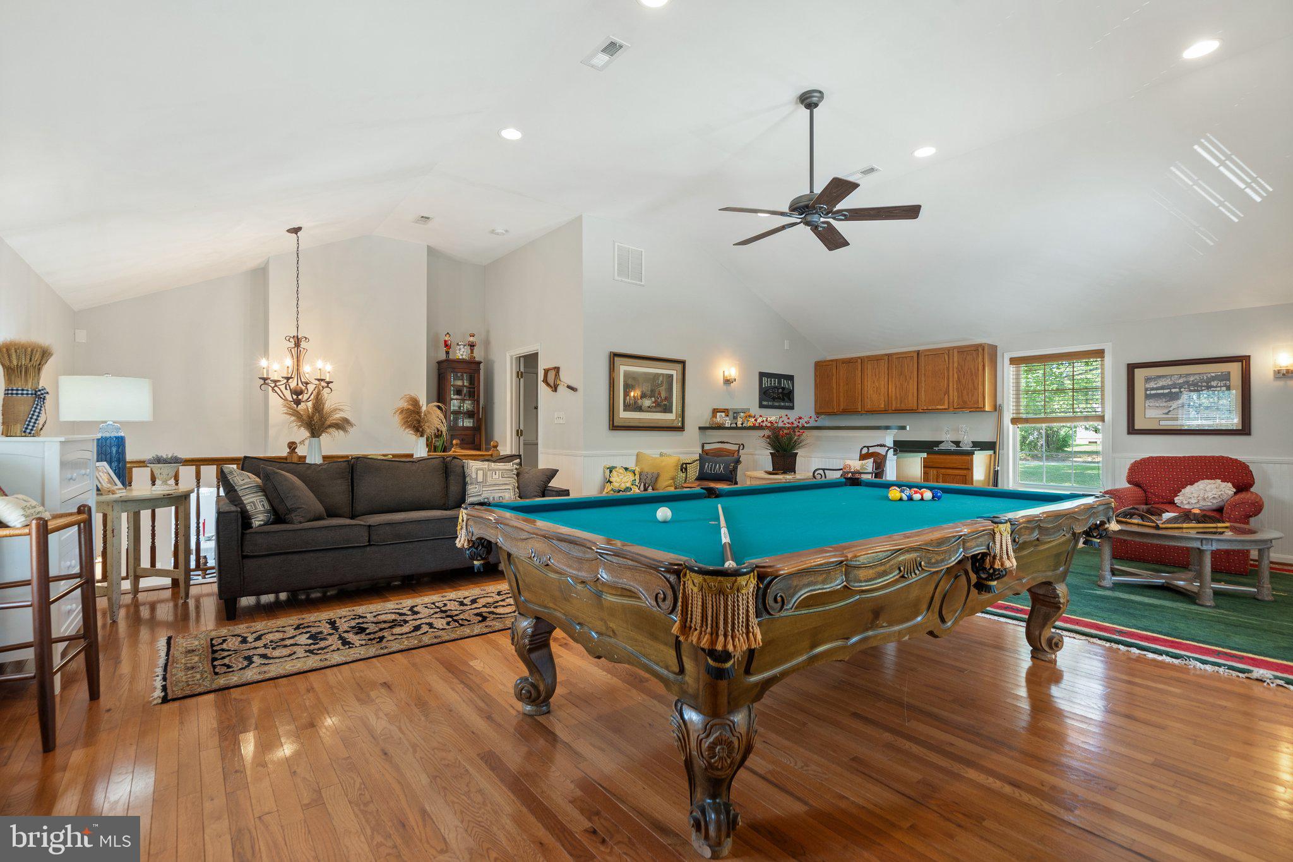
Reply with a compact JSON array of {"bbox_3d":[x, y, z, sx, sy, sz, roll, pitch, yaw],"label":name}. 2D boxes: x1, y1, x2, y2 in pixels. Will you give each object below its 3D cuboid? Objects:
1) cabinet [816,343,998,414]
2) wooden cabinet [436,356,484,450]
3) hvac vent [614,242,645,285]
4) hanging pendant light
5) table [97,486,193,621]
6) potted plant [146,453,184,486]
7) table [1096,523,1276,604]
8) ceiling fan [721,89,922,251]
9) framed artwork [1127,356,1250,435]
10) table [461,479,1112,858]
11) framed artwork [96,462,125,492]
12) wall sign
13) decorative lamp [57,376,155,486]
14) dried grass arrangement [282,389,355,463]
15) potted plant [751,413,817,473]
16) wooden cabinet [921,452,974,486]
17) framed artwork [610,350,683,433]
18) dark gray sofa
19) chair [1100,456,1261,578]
[{"bbox_3d":[3.210,-0.599,7.376,0.320,0.762,2.220,0,0,-39],"label":"cabinet"},{"bbox_3d":[-2.350,0.126,7.236,0.480,2.000,0.340,0,0,-39],"label":"wooden cabinet"},{"bbox_3d":[-0.172,-1.770,6.098,0.400,0.400,0.025,0,0,-39],"label":"hvac vent"},{"bbox_3d":[-3.125,-1.022,5.141,0.600,1.600,0.600,0,0,-39],"label":"hanging pendant light"},{"bbox_3d":[-3.306,0.757,3.645,0.680,0.735,0.680,0,0,-39],"label":"table"},{"bbox_3d":[-3.150,0.272,3.760,0.190,0.235,0.190,0,0,-39],"label":"potted plant"},{"bbox_3d":[3.770,0.900,4.105,1.034,0.450,1.034,0,0,-39],"label":"table"},{"bbox_3d":[1.103,-1.823,3.844,1.300,0.915,1.300,0,0,-39],"label":"ceiling fan"},{"bbox_3d":[5.017,-0.313,5.353,0.040,0.702,0.845,0,0,-39],"label":"framed artwork"},{"bbox_3d":[0.791,0.714,2.664,2.804,0.822,1.589,0,0,-37],"label":"table"},{"bbox_3d":[-3.319,0.283,3.517,0.025,0.215,0.160,-36,0,3],"label":"framed artwork"},{"bbox_3d":[1.745,-0.527,7.633,0.720,0.455,0.025,0,0,-39],"label":"wall sign"},{"bbox_3d":[-3.464,0.019,3.700,0.440,0.743,0.440,0,0,-39],"label":"decorative lamp"},{"bbox_3d":[-2.661,0.005,4.650,0.480,0.690,0.520,0,0,-39],"label":"dried grass arrangement"},{"bbox_3d":[1.200,0.105,5.000,0.500,0.530,0.560,0,0,-39],"label":"potted plant"},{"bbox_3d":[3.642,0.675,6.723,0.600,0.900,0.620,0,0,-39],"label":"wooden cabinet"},{"bbox_3d":[0.050,-0.405,6.257,1.050,0.820,0.040,0,0,-39],"label":"framed artwork"},{"bbox_3d":[-1.827,0.654,4.378,2.270,0.910,0.910,0,0,-34],"label":"dark gray sofa"},{"bbox_3d":[4.730,0.677,5.041,0.830,0.905,1.000,0,0,-39],"label":"chair"}]

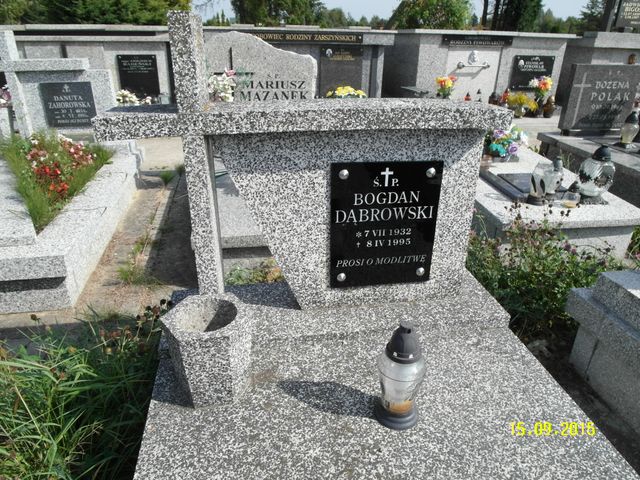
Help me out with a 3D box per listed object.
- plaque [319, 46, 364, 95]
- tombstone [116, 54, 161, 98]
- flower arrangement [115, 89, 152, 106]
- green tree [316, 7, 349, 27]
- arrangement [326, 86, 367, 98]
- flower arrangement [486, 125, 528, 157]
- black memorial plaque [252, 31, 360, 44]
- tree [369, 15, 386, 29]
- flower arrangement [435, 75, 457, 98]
[{"bbox_3d":[0.348,-2.694,7.197,0.681,0.831,0.070,-1,26,-4],"label":"plaque"},{"bbox_3d":[-2.986,-2.663,7.293,0.610,0.705,0.070,-1,26,-4],"label":"tombstone"},{"bbox_3d":[-2.984,-2.296,7.139,0.530,0.256,0.240,-1,26,-4],"label":"flower arrangement"},{"bbox_3d":[1.523,-27.149,55.731,3.466,3.641,3.466,1,26,0],"label":"green tree"},{"bbox_3d":[0.430,-2.283,7.064,0.633,0.306,0.340,-1,26,-4],"label":"arrangement"},{"bbox_3d":[1.649,-0.883,3.936,0.360,0.285,0.280,-2,26,-5],"label":"flower arrangement"},{"bbox_3d":[-0.251,-3.134,6.852,1.830,0.197,0.050,-1,26,-4],"label":"black memorial plaque"},{"bbox_3d":[8.151,-31.138,64.864,2.025,3.129,2.025,1,26,0],"label":"tree"},{"bbox_3d":[1.916,-2.307,6.763,0.290,0.377,0.230,-1,26,-4],"label":"flower arrangement"}]

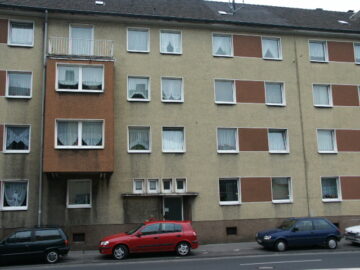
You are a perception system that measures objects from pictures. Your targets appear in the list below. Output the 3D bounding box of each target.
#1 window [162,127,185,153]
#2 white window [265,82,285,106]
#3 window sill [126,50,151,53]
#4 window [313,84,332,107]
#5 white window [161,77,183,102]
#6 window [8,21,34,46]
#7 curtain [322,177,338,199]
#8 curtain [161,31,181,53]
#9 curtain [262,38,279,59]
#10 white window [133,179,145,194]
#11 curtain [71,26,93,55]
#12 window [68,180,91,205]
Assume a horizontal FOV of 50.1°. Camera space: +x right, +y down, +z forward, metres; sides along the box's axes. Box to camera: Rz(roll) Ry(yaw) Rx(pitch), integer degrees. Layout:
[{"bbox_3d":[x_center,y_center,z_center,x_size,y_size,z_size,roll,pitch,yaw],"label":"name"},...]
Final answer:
[{"bbox_3d":[-0.314,0.275,19.990,1.212,1.377,0.160,1,-10,-12],"label":"window"},{"bbox_3d":[5.344,-2.341,21.637,1.195,1.366,0.170,1,-10,-12],"label":"white window"},{"bbox_3d":[-2.248,-4.566,21.117,1.220,0.090,0.180,1,-10,-12],"label":"window sill"},{"bbox_3d":[8.259,-2.256,22.277,1.216,1.347,0.180,1,-10,-13],"label":"window"},{"bbox_3d":[-0.386,-2.361,20.326,1.173,1.343,0.180,1,-10,-13],"label":"white window"},{"bbox_3d":[-7.942,-5.099,19.370,1.190,1.335,0.150,1,-10,-12],"label":"window"},{"bbox_3d":[8.677,3.088,22.301,1.050,1.200,0.080,1,-10,-12],"label":"curtain"},{"bbox_3d":[-0.515,-5.196,21.797,1.050,1.200,0.080,1,-10,-12],"label":"curtain"},{"bbox_3d":[5.258,-5.027,22.259,1.042,1.272,0.100,1,-10,-12],"label":"curtain"},{"bbox_3d":[-2.047,2.546,19.278,0.565,0.810,0.150,1,-10,-12],"label":"white window"},{"bbox_3d":[-5.267,-4.972,20.578,1.110,1.792,0.120,1,-10,-12],"label":"curtain"},{"bbox_3d":[-4.838,2.837,18.543,1.179,1.398,0.160,1,-10,-12],"label":"window"}]

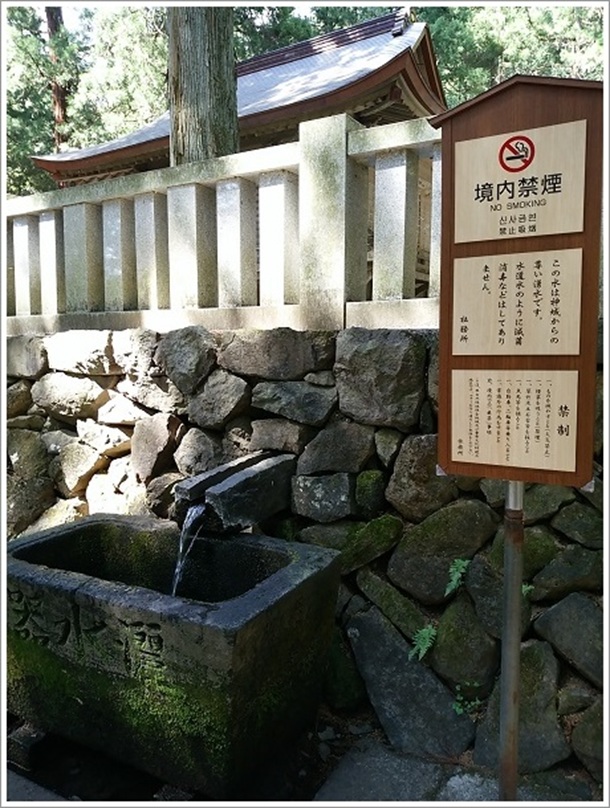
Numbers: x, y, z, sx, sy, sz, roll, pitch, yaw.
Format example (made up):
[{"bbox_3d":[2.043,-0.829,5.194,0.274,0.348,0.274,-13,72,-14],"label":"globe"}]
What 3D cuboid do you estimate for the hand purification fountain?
[{"bbox_3d":[-0.586,0.710,2.424,1.335,0.925,0.865,3,5,27],"label":"hand purification fountain"}]

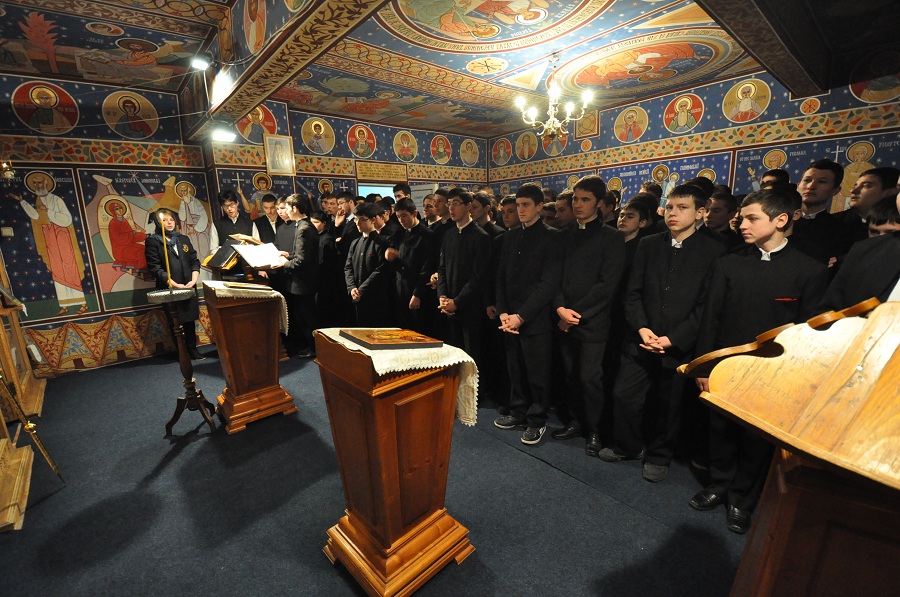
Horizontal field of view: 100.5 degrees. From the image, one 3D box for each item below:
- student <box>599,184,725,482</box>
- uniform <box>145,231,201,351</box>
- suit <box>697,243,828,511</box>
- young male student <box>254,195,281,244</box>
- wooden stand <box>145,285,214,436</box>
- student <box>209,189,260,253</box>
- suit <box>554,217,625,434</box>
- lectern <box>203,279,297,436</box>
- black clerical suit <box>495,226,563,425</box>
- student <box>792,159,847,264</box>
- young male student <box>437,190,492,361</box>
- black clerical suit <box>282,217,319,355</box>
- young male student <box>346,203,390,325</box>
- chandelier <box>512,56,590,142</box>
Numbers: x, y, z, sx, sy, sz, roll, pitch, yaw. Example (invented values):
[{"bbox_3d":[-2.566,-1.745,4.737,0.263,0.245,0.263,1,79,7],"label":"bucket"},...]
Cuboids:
[{"bbox_3d":[1.255,0.230,2.175,0.390,1.691,0.500,-12,17,-38],"label":"student"},{"bbox_3d":[-3.083,-0.079,4.287,0.520,1.399,0.330,-12,16,-42],"label":"uniform"},{"bbox_3d":[1.416,0.400,1.835,0.490,1.328,0.340,10,16,43],"label":"suit"},{"bbox_3d":[-2.061,-0.297,4.508,0.500,1.821,0.340,-9,15,-30],"label":"young male student"},{"bbox_3d":[-1.946,0.463,2.735,0.400,1.050,0.400,-10,15,-36],"label":"wooden stand"},{"bbox_3d":[-2.371,-0.304,4.183,0.500,1.780,0.340,-9,14,-31],"label":"student"},{"bbox_3d":[0.900,0.240,2.458,0.350,1.460,0.470,-14,18,-42],"label":"suit"},{"bbox_3d":[-1.604,0.391,2.979,0.510,1.080,0.510,-12,16,-42],"label":"lectern"},{"bbox_3d":[0.519,0.205,2.605,0.480,1.451,0.350,9,15,39],"label":"black clerical suit"},{"bbox_3d":[2.072,0.117,2.279,0.340,1.820,0.500,-12,17,-38],"label":"student"},{"bbox_3d":[0.123,-0.003,3.090,0.480,1.734,0.370,7,14,35],"label":"young male student"},{"bbox_3d":[-1.689,-0.110,4.241,0.380,1.500,0.470,-7,14,-22],"label":"black clerical suit"},{"bbox_3d":[-0.784,-0.064,3.598,0.470,1.682,0.360,4,13,25],"label":"young male student"},{"bbox_3d":[0.922,-1.793,3.329,0.660,0.720,0.660,-1,12,0],"label":"chandelier"}]

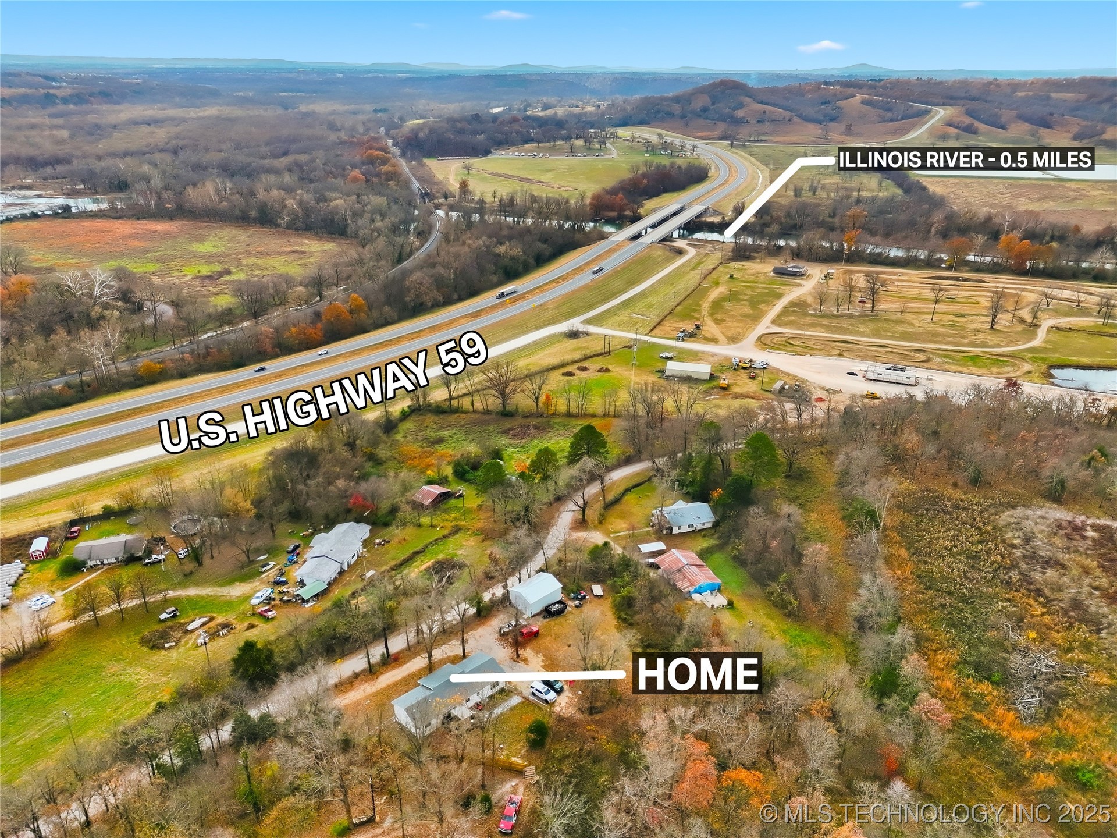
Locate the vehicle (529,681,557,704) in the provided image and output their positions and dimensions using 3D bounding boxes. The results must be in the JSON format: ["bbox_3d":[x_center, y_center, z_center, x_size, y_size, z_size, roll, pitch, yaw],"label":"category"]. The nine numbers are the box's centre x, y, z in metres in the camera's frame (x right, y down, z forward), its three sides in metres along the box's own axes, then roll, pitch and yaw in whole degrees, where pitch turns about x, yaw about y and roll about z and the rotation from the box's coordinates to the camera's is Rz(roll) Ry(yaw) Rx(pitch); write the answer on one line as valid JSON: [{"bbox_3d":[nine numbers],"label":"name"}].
[{"bbox_3d":[-2.897,53.935,152.627,5.300,1.900,2.040,18,30,34],"label":"vehicle"}]

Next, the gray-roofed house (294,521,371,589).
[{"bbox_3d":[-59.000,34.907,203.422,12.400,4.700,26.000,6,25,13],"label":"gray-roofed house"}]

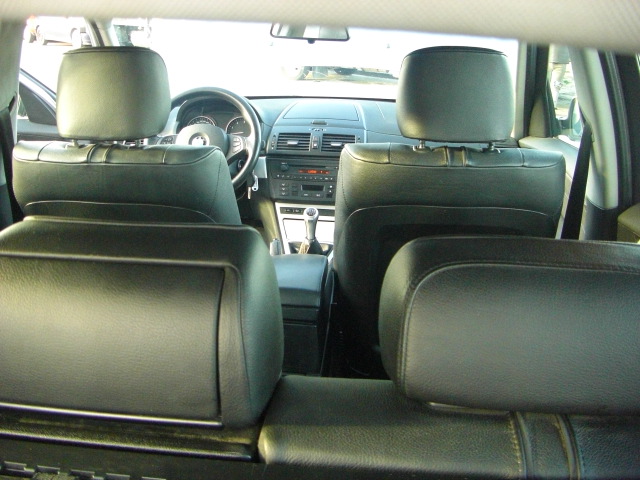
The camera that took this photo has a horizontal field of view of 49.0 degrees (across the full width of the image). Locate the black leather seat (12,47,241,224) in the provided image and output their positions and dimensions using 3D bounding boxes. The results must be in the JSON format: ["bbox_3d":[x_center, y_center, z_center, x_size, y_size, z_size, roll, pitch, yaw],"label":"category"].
[{"bbox_3d":[-0.393,-0.046,2.028,0.530,1.060,0.770,2,21,4],"label":"black leather seat"}]

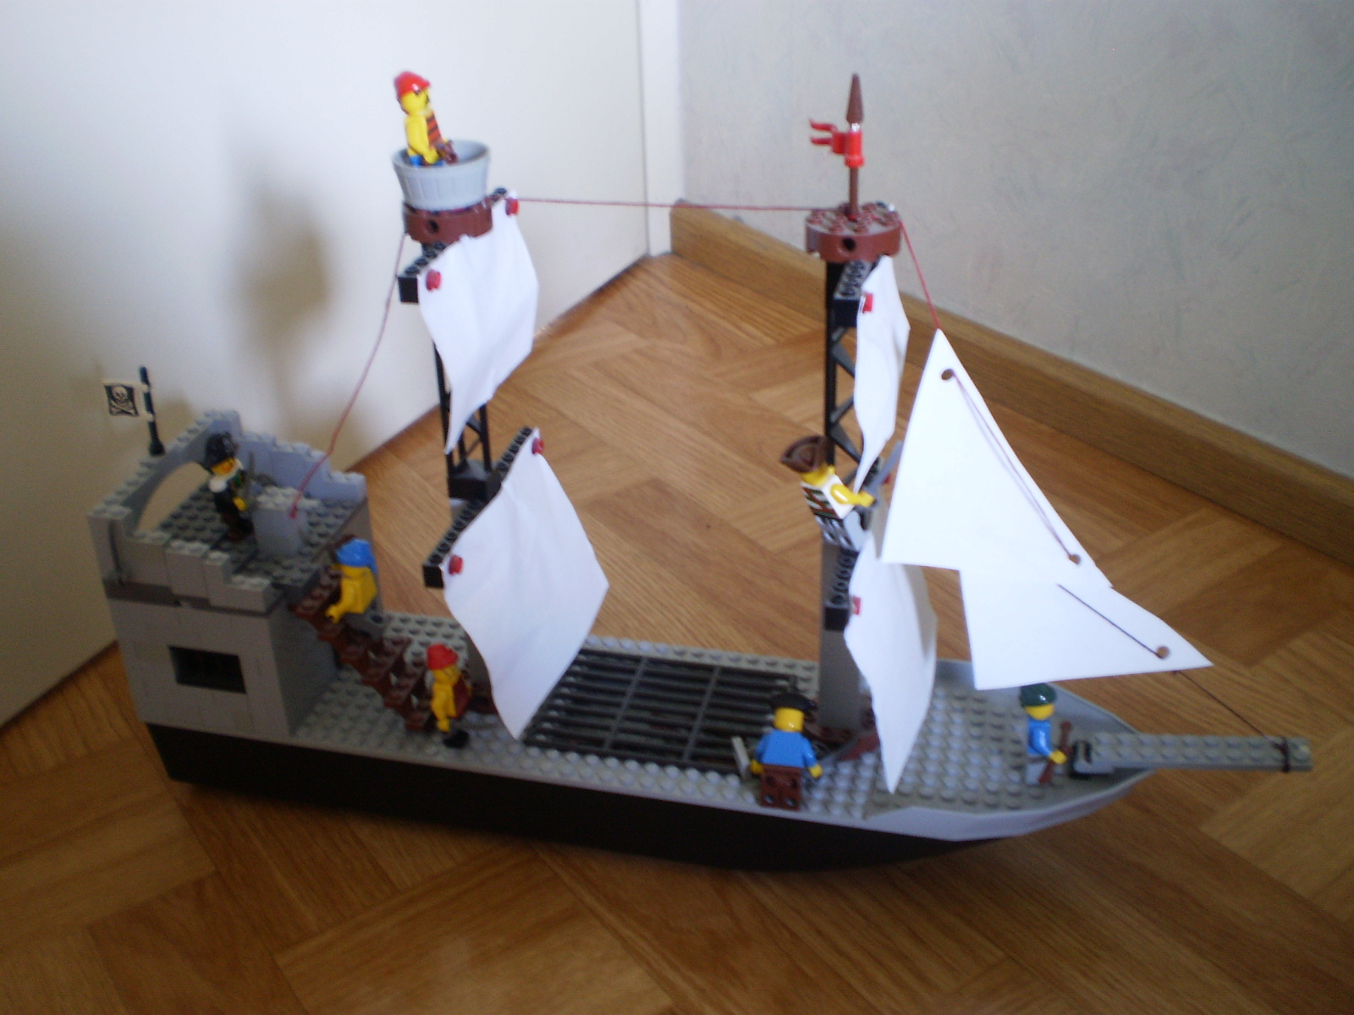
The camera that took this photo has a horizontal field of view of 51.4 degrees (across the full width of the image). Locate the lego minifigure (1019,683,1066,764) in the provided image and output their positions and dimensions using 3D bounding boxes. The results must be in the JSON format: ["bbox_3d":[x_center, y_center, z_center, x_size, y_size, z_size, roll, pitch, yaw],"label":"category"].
[{"bbox_3d":[0.139,0.083,0.529,0.017,0.042,0.025,6,29,13],"label":"lego minifigure"}]

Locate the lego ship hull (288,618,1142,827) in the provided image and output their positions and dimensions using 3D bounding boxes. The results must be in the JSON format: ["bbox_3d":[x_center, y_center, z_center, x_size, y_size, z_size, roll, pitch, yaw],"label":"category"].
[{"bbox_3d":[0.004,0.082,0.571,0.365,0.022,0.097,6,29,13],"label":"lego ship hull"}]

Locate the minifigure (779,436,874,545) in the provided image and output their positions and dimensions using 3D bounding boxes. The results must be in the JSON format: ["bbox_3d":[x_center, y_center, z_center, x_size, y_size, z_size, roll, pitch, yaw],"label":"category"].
[{"bbox_3d":[0.053,-0.006,0.494,0.018,0.044,0.025,-41,25,-22],"label":"minifigure"}]

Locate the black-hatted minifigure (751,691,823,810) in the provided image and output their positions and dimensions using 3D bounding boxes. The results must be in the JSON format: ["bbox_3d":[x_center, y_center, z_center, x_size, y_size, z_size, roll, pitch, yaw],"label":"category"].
[{"bbox_3d":[0.040,0.090,0.517,0.026,0.044,0.016,6,29,13],"label":"black-hatted minifigure"}]

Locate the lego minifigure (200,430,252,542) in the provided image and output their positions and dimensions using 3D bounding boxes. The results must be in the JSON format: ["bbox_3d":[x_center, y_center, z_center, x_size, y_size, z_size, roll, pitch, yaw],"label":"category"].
[{"bbox_3d":[-0.181,-0.008,0.570,0.017,0.045,0.025,6,29,13],"label":"lego minifigure"}]

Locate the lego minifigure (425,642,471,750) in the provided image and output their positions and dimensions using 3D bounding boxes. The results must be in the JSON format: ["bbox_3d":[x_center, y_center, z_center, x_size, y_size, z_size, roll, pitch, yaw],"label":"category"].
[{"bbox_3d":[-0.089,0.073,0.554,0.016,0.043,0.025,12,31,23],"label":"lego minifigure"}]

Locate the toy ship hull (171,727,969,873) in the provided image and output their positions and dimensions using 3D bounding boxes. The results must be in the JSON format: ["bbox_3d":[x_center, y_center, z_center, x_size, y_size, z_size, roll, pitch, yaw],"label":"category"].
[{"bbox_3d":[-0.022,0.103,0.590,0.383,0.041,0.096,6,29,13],"label":"toy ship hull"}]

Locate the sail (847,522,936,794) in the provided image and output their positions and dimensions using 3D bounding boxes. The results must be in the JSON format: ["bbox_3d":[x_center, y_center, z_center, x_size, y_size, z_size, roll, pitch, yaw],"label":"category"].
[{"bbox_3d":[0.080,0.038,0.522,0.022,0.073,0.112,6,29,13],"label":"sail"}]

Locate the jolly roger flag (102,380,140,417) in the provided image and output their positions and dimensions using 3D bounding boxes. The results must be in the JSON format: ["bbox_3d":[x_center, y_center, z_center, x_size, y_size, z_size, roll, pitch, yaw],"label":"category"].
[{"bbox_3d":[-0.216,-0.042,0.554,0.019,0.017,0.003,6,29,13],"label":"jolly roger flag"}]

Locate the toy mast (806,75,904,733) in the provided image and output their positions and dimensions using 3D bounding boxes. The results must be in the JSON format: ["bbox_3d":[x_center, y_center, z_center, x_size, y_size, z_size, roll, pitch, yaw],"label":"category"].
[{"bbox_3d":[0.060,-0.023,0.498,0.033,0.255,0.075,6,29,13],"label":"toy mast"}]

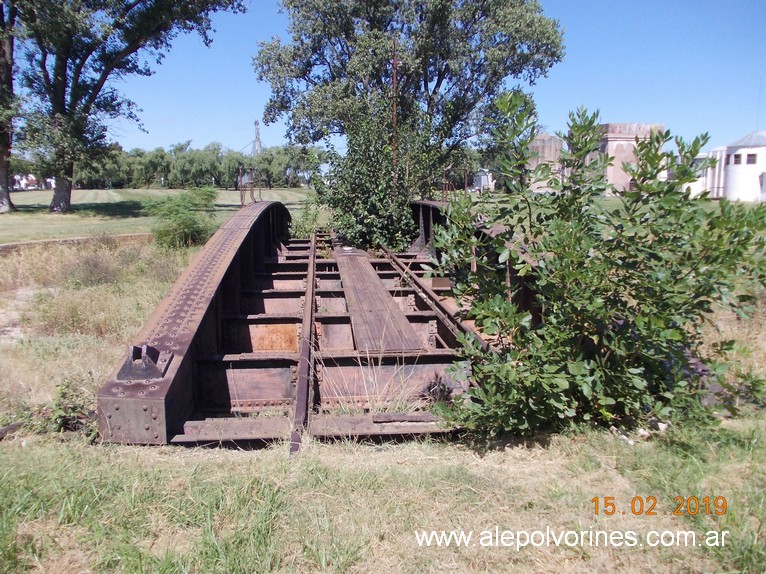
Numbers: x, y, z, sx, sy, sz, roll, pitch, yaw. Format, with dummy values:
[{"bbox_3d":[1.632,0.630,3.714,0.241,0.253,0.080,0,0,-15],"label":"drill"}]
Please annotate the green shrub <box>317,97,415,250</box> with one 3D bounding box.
[{"bbox_3d":[-0.434,-2.775,15.353,2.250,3.755,2.150,0,9,0],"label":"green shrub"}]

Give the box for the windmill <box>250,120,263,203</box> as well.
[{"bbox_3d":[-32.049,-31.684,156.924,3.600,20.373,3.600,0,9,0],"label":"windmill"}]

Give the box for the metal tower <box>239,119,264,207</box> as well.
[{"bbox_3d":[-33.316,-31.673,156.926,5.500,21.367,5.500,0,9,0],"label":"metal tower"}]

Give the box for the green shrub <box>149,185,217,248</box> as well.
[{"bbox_3d":[-5.931,-2.044,18.415,1.850,1.864,1.750,0,9,0],"label":"green shrub"}]

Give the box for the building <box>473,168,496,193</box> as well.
[{"bbox_3d":[15.345,-16.019,93.640,3.100,3.725,3.100,5,11,29],"label":"building"}]

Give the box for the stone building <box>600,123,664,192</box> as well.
[{"bbox_3d":[29.566,-15.665,76.464,7.600,8.894,8.000,-2,10,-11],"label":"stone building"}]

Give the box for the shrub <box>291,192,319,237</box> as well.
[{"bbox_3d":[-2.269,-2.048,17.907,0.950,1.352,0.900,0,9,0],"label":"shrub"}]

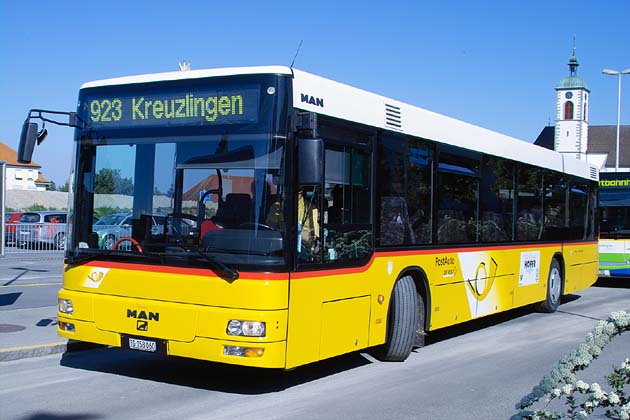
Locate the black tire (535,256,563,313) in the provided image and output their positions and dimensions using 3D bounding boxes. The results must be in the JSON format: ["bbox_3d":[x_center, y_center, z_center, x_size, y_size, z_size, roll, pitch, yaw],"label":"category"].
[{"bbox_3d":[3.989,1.303,13.321,0.285,0.950,0.950,1,-1,33],"label":"black tire"}]

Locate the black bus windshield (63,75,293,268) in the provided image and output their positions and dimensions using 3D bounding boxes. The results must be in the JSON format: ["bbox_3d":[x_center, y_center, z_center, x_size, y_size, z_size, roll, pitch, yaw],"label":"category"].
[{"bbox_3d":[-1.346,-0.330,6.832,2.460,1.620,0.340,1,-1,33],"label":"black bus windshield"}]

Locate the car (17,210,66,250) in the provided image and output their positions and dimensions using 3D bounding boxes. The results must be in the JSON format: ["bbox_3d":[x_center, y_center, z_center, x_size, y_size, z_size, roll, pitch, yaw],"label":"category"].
[{"bbox_3d":[-9.660,0.800,30.840,1.760,1.460,4.380,1,-1,34],"label":"car"}]

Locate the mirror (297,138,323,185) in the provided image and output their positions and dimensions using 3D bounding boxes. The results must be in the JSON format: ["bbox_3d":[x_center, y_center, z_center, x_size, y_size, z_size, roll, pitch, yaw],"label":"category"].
[{"bbox_3d":[-0.034,-0.396,6.282,0.190,0.385,0.110,1,-1,21],"label":"mirror"}]

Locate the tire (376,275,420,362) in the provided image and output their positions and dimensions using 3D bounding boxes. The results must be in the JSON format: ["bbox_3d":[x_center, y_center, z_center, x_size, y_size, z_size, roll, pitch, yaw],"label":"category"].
[{"bbox_3d":[0.899,1.178,8.414,0.275,0.945,0.945,7,-1,0],"label":"tire"}]

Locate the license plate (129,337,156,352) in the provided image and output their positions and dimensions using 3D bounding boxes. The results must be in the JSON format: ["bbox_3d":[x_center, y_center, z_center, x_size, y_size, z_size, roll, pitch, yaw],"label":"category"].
[{"bbox_3d":[-1.487,1.171,6.662,0.305,0.084,0.020,1,-1,33],"label":"license plate"}]

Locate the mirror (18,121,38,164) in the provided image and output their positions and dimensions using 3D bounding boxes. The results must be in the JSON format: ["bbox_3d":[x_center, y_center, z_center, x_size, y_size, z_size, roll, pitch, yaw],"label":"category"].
[{"bbox_3d":[-2.727,-0.632,7.316,0.120,0.385,0.200,11,-6,-32],"label":"mirror"}]

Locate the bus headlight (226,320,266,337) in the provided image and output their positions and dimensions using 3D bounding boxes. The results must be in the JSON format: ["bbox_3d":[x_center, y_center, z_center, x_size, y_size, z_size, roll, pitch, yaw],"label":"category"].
[{"bbox_3d":[-0.543,0.943,6.143,0.320,0.115,0.110,1,-1,24],"label":"bus headlight"}]

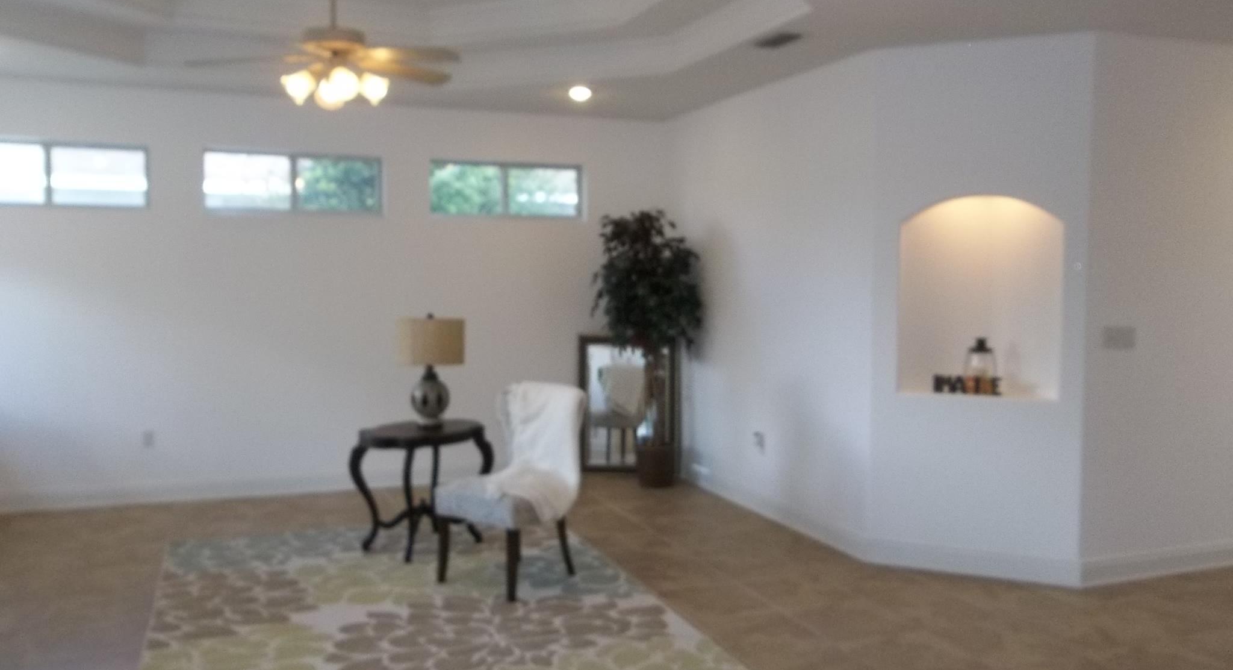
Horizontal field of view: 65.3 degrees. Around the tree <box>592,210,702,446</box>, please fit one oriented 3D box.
[{"bbox_3d":[0.234,-0.053,7.383,0.840,1.788,0.760,0,4,0],"label":"tree"}]

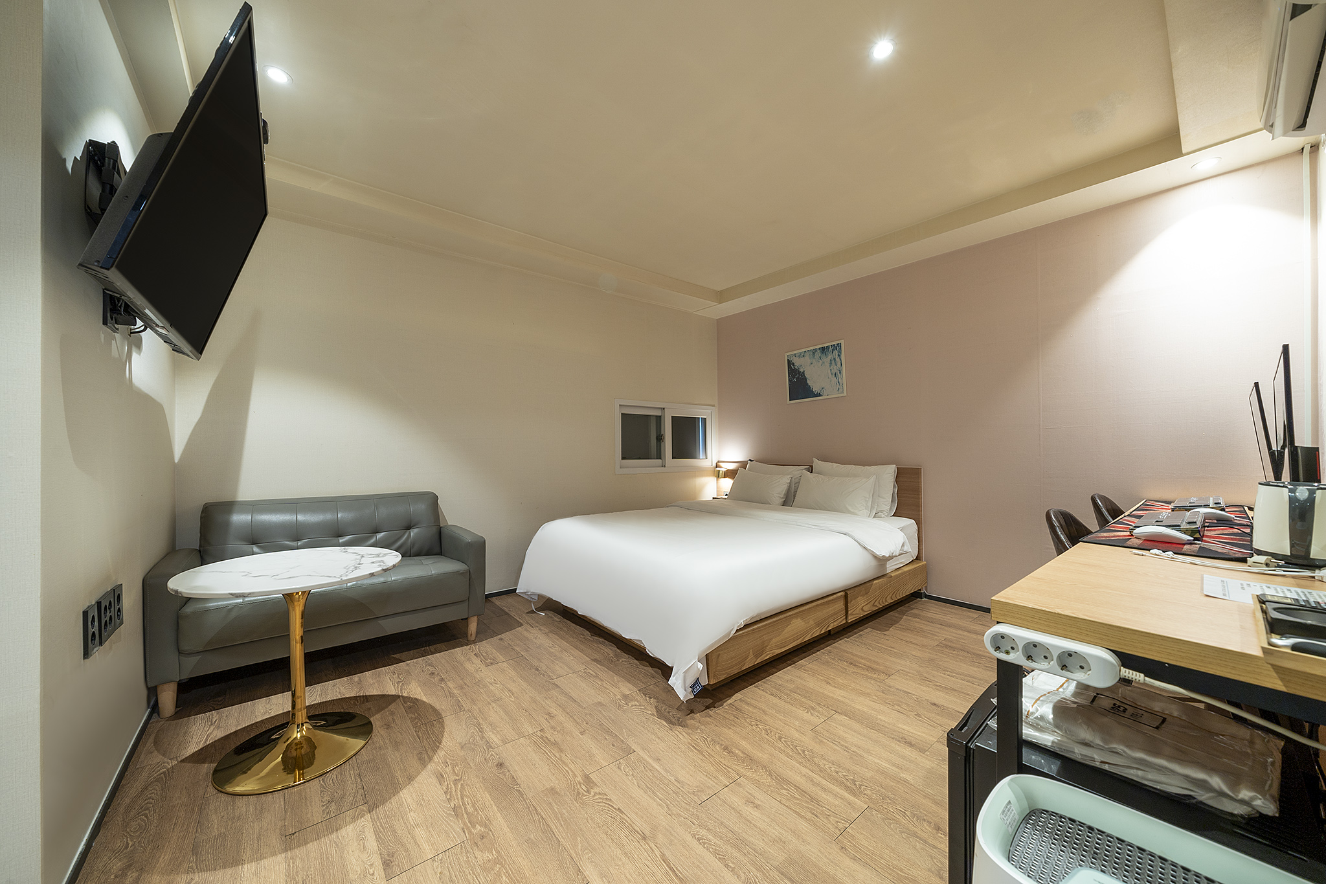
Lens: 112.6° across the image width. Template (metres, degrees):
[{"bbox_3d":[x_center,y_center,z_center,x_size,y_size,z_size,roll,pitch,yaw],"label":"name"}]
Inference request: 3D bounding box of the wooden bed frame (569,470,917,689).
[{"bbox_3d":[0.445,0.619,3.005,2.059,0.900,1.685,1,-1,-40],"label":"wooden bed frame"}]

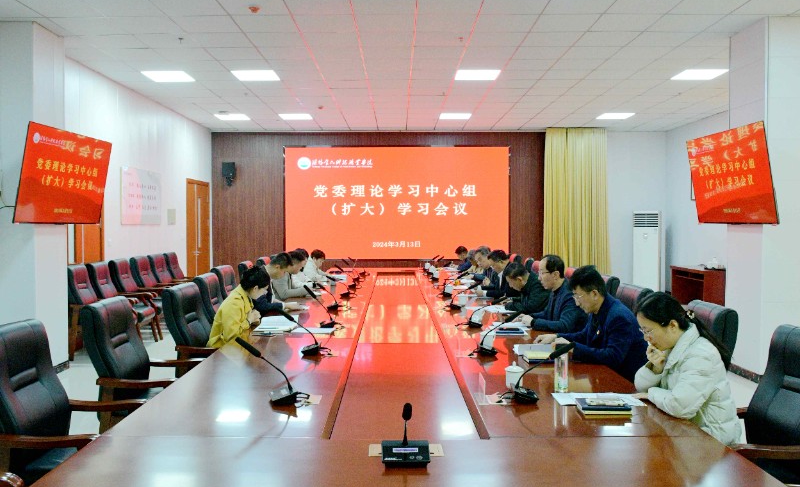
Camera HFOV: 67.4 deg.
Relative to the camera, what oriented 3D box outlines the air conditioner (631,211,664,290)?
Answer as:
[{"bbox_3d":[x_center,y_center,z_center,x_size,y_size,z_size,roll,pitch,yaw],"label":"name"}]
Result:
[{"bbox_3d":[5.163,0.243,12.471,0.530,1.780,0.370,2,3,44],"label":"air conditioner"}]

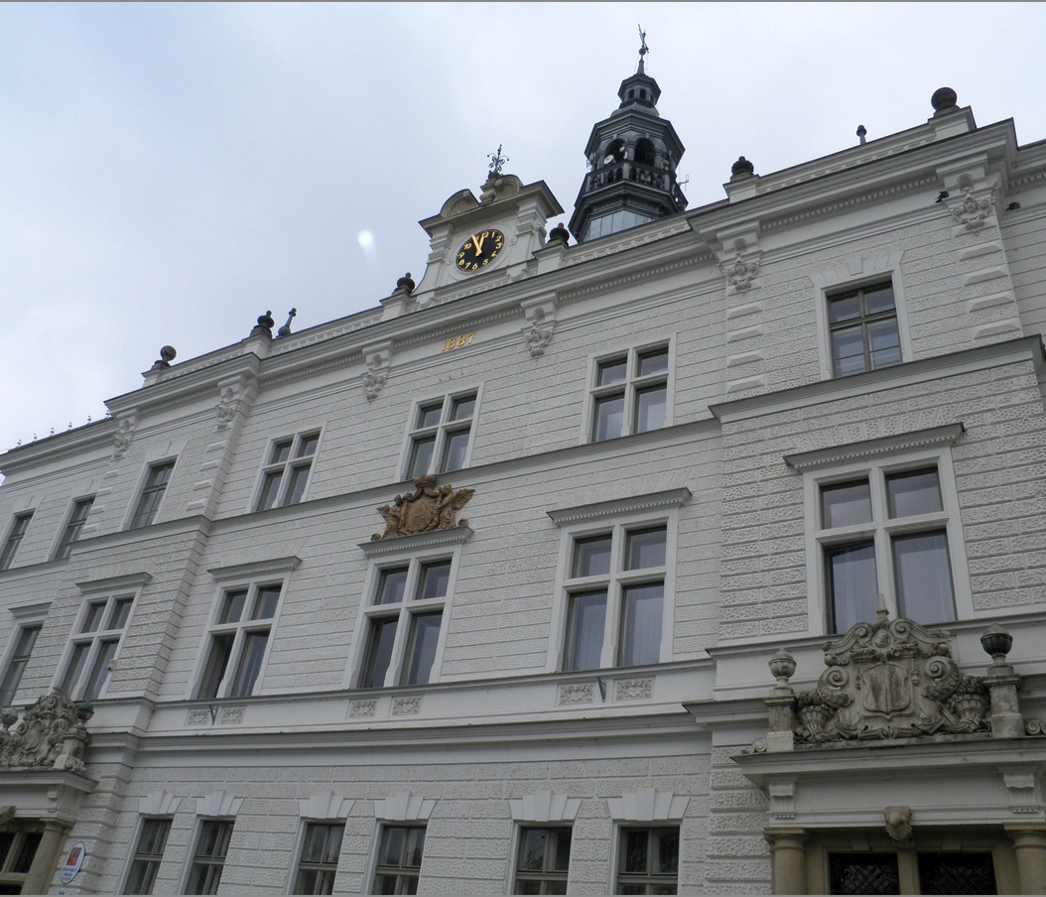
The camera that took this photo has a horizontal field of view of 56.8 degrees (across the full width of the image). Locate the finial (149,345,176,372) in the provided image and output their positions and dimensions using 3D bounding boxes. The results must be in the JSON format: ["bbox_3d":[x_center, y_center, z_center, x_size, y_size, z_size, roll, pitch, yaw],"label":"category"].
[{"bbox_3d":[-10.615,-2.609,28.629,0.540,1.080,0.540,-12,-37,29],"label":"finial"}]

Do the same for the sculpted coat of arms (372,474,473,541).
[{"bbox_3d":[-1.960,1.161,19.307,2.381,1.383,0.319,-12,-38,28],"label":"sculpted coat of arms"}]

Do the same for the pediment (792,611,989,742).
[{"bbox_3d":[4.547,2.823,12.352,2.328,1.875,0.359,-12,-38,28],"label":"pediment"}]

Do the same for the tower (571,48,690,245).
[{"bbox_3d":[4.180,-11.620,36.169,3.915,11.880,3.915,-12,-37,29],"label":"tower"}]

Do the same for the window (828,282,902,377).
[{"bbox_3d":[5.803,-2.004,16.418,1.123,1.998,0.189,-12,-38,28],"label":"window"}]

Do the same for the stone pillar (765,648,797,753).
[{"bbox_3d":[3.543,3.453,13.149,0.425,1.593,0.425,-12,-37,29],"label":"stone pillar"}]

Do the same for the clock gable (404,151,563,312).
[{"bbox_3d":[-0.951,-5.341,24.363,3.847,4.995,1.148,-12,-37,29],"label":"clock gable"}]

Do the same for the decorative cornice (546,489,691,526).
[{"bbox_3d":[1.637,1.051,16.929,2.700,0.279,0.253,-12,-38,28],"label":"decorative cornice"}]

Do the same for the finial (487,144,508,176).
[{"bbox_3d":[-0.631,-7.779,25.931,0.702,1.148,0.607,-12,-37,29],"label":"finial"}]

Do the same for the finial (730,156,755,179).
[{"bbox_3d":[4.550,-5.726,19.951,0.499,0.945,0.499,-12,-37,29],"label":"finial"}]

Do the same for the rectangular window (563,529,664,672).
[{"bbox_3d":[1.553,2.471,16.245,1.875,2.607,0.199,-12,-38,28],"label":"rectangular window"}]

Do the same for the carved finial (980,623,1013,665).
[{"bbox_3d":[5.986,2.472,12.177,0.370,0.560,0.370,-12,-38,28],"label":"carved finial"}]

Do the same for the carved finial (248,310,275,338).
[{"bbox_3d":[-7.177,-3.417,26.631,0.440,0.920,0.440,6,-33,4],"label":"carved finial"}]

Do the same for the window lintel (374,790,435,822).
[{"bbox_3d":[-1.986,5.974,16.173,1.343,0.466,0.135,-12,-38,28],"label":"window lintel"}]

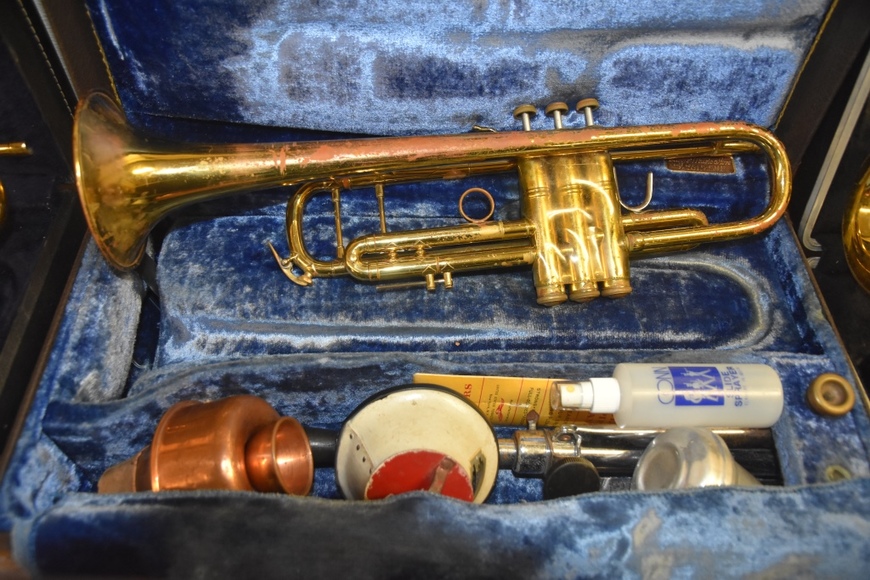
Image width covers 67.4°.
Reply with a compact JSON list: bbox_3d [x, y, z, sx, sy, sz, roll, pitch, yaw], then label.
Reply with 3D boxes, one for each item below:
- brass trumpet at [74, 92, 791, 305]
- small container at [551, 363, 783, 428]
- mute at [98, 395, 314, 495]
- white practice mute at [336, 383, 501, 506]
[{"bbox_3d":[0.025,-0.070,0.463,0.482,0.119,0.175,-6,83,-6],"label":"brass trumpet"},{"bbox_3d":[0.140,0.064,0.395,0.141,0.039,0.039,0,65,0],"label":"small container"},{"bbox_3d":[-0.153,0.115,0.416,0.146,0.087,0.087,-12,56,16],"label":"mute"},{"bbox_3d":[-0.011,0.109,0.393,0.106,0.078,0.106,0,87,0],"label":"white practice mute"}]

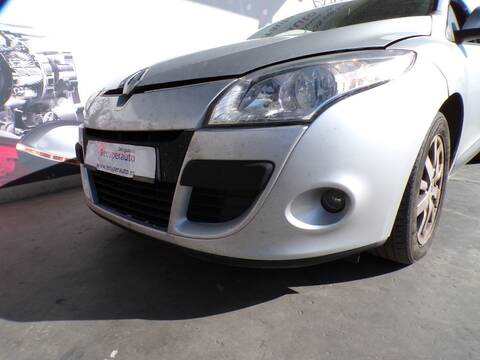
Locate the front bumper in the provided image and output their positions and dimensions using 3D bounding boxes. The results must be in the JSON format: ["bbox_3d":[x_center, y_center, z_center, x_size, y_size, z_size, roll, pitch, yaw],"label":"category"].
[{"bbox_3d":[-0.205,-0.151,1.522,1.790,0.635,0.795,9,14,42],"label":"front bumper"}]

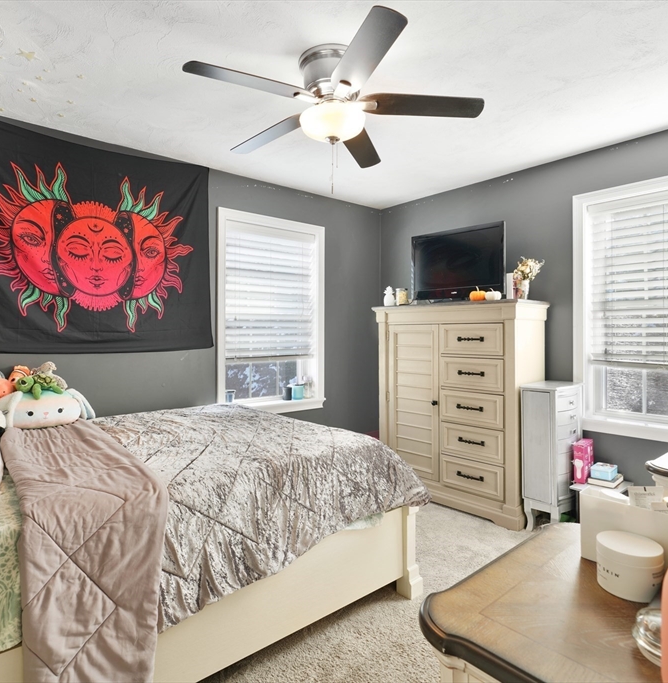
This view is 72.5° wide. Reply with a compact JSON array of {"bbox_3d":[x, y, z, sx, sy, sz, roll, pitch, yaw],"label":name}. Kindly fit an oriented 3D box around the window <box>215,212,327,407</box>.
[{"bbox_3d":[-0.480,-0.204,3.656,0.998,1.564,0.120,-1,1,-40],"label":"window"}]

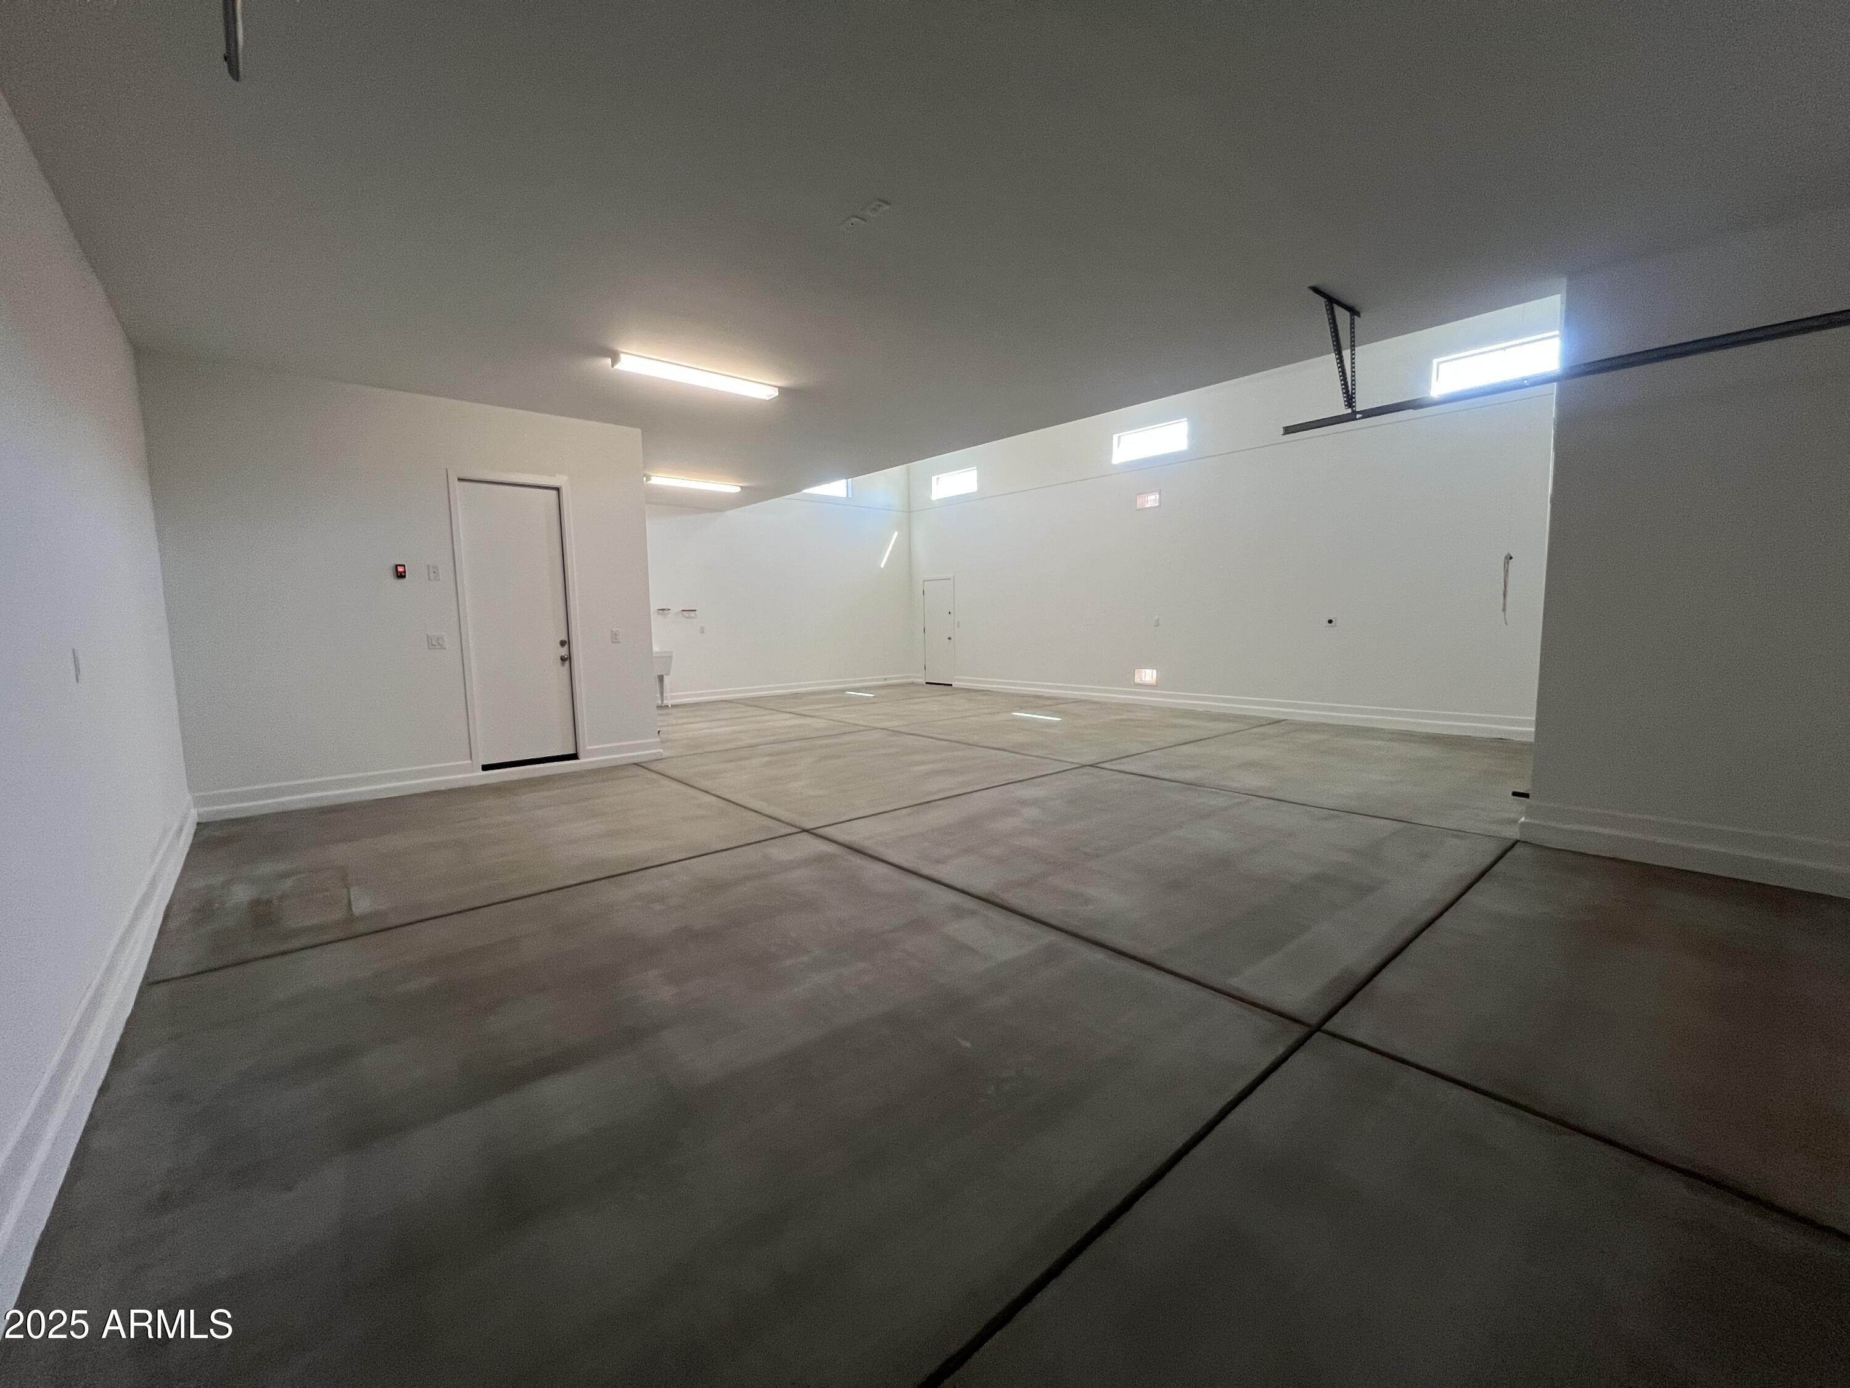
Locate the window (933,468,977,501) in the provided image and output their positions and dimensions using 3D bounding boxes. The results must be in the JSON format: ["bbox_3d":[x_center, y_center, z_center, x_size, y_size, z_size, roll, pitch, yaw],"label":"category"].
[{"bbox_3d":[0.598,-4.006,13.302,0.100,0.435,1.196,-6,8,-42],"label":"window"}]

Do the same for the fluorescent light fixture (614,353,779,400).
[{"bbox_3d":[-1.670,-2.373,5.231,1.220,0.070,0.170,-6,8,-42],"label":"fluorescent light fixture"}]

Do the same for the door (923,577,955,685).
[{"bbox_3d":[0.309,-1.244,13.918,0.060,2.131,0.841,-6,8,-42],"label":"door"}]

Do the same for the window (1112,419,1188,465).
[{"bbox_3d":[3.350,-3.726,10.312,0.100,0.434,1.203,-6,8,-42],"label":"window"}]

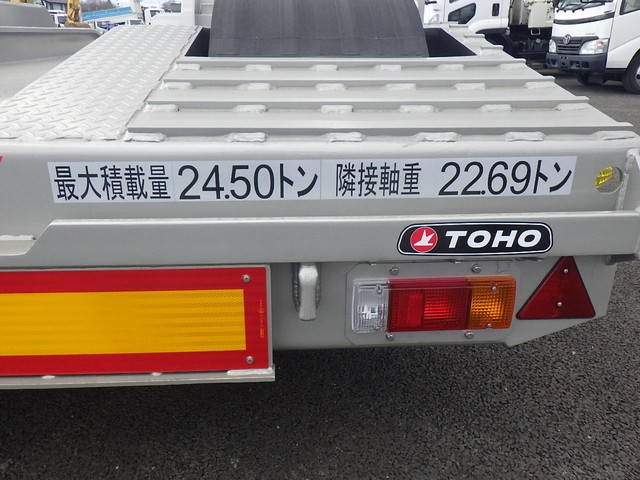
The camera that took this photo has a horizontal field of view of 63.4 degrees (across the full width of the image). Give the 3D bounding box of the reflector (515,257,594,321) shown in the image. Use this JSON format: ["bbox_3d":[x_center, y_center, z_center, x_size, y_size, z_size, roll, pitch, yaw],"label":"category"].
[{"bbox_3d":[0.449,0.085,0.957,0.157,0.138,0.010,-1,20,-4],"label":"reflector"}]

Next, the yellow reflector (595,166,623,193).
[{"bbox_3d":[0.496,-0.103,0.890,0.049,0.049,0.012,-1,20,-4],"label":"yellow reflector"}]

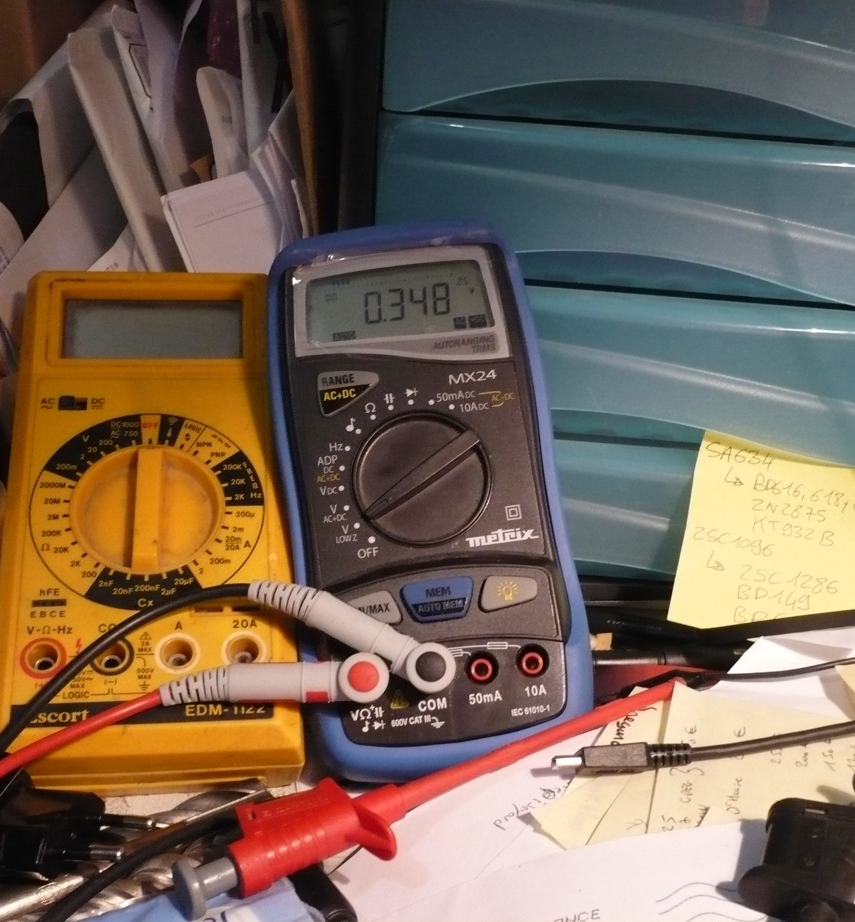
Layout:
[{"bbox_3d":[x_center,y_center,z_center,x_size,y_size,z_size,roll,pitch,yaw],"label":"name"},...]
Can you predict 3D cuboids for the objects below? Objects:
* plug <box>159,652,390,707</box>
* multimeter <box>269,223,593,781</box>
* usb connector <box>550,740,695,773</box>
[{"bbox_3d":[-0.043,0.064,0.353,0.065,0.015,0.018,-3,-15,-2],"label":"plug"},{"bbox_3d":[-0.001,0.011,0.395,0.087,0.173,0.040,-7,-14,-3],"label":"multimeter"},{"bbox_3d":[0.059,0.089,0.373,0.043,0.007,0.011,-1,19,-12],"label":"usb connector"}]

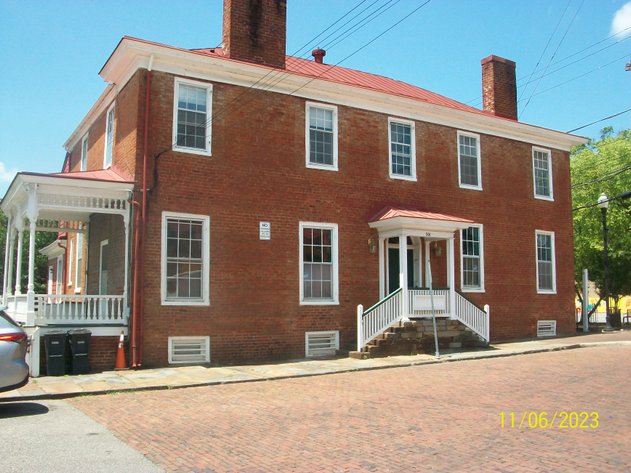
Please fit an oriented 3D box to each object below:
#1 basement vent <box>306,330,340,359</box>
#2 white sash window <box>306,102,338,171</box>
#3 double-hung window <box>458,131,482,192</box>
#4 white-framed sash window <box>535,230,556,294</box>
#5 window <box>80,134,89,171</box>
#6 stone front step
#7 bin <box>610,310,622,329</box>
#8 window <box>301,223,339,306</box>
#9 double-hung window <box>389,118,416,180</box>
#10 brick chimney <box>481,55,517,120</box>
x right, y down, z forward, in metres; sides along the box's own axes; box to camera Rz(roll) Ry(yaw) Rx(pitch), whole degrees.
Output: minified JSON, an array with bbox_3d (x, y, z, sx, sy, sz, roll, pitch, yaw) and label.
[{"bbox_3d":[0.211,2.961,17.072,1.090,0.660,0.100,3,-6,-33],"label":"basement vent"},{"bbox_3d":[0.184,-2.768,17.237,1.060,1.875,0.120,4,-7,-31],"label":"white sash window"},{"bbox_3d":[4.972,-2.431,19.965,1.031,1.875,0.150,3,-7,-31],"label":"double-hung window"},{"bbox_3d":[8.016,0.905,21.539,1.180,2.200,0.150,3,-7,-31],"label":"white-framed sash window"},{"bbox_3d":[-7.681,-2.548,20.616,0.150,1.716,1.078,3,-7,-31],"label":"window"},{"bbox_3d":[2.810,2.836,17.458,4.520,0.950,1.220,4,-7,-31],"label":"stone front step"},{"bbox_3d":[13.101,3.616,27.000,0.480,0.800,0.480,4,-7,-31],"label":"bin"},{"bbox_3d":[0.111,0.745,16.799,1.250,2.215,0.120,4,-7,-31],"label":"window"},{"bbox_3d":[2.602,-2.584,18.513,1.031,1.875,0.150,3,-7,-31],"label":"double-hung window"},{"bbox_3d":[6.413,-5.062,21.582,1.160,2.140,0.540,4,-7,-31],"label":"brick chimney"}]

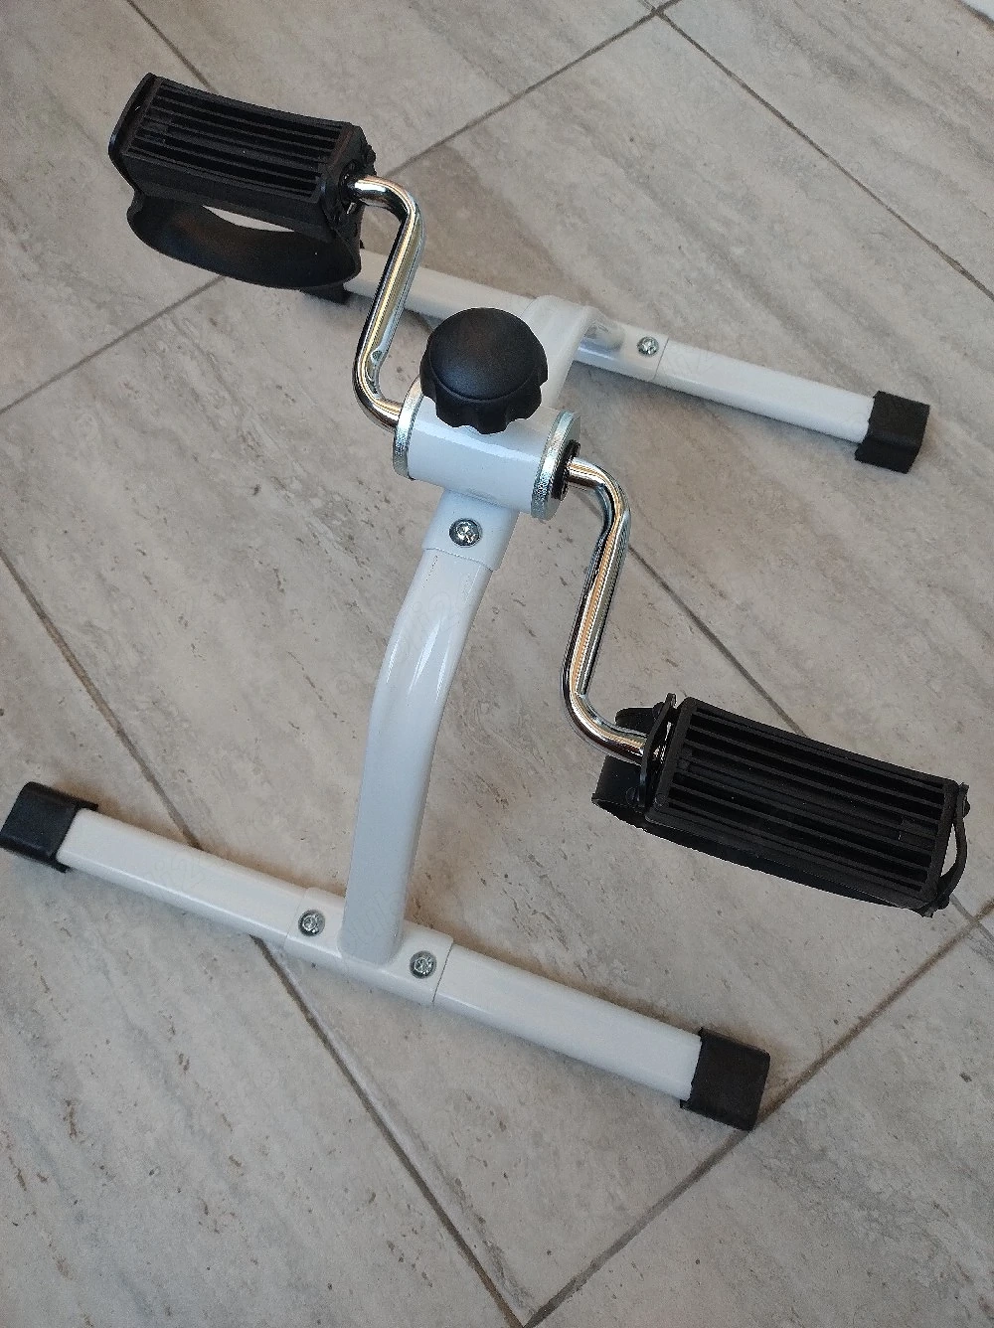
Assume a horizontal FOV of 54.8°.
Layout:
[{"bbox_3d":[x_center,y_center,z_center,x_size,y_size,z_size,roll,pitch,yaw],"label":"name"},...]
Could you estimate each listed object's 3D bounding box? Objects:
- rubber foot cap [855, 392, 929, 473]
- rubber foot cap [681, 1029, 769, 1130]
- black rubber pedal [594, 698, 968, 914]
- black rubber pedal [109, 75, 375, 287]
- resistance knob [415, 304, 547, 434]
[{"bbox_3d":[0.242,-0.142,0.586,0.035,0.020,0.036,18,73,7],"label":"rubber foot cap"},{"bbox_3d":[0.112,0.204,0.471,0.035,0.020,0.036,18,73,7],"label":"rubber foot cap"},{"bbox_3d":[0.099,0.052,0.352,0.122,0.070,0.048,18,73,7],"label":"black rubber pedal"},{"bbox_3d":[-0.107,-0.209,0.437,0.121,0.075,0.049,18,78,7],"label":"black rubber pedal"},{"bbox_3d":[-0.004,-0.102,0.328,0.043,0.027,0.043,0,71,1],"label":"resistance knob"}]

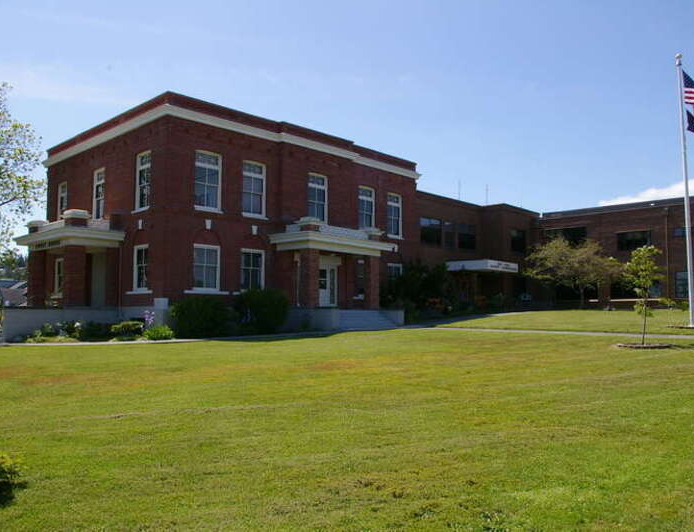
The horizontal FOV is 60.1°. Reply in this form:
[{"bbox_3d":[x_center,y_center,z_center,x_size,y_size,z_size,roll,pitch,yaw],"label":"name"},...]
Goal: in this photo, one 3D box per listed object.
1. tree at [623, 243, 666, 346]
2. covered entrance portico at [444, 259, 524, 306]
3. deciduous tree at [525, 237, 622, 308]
[{"bbox_3d":[8.629,0.852,17.518,1.100,2.891,1.100,-3,-5,26],"label":"tree"},{"bbox_3d":[10.021,1.454,43.861,3.314,3.310,4.647,-5,-6,43],"label":"covered entrance portico"},{"bbox_3d":[15.807,0.520,41.707,6.200,5.042,5.700,-2,-5,21],"label":"deciduous tree"}]

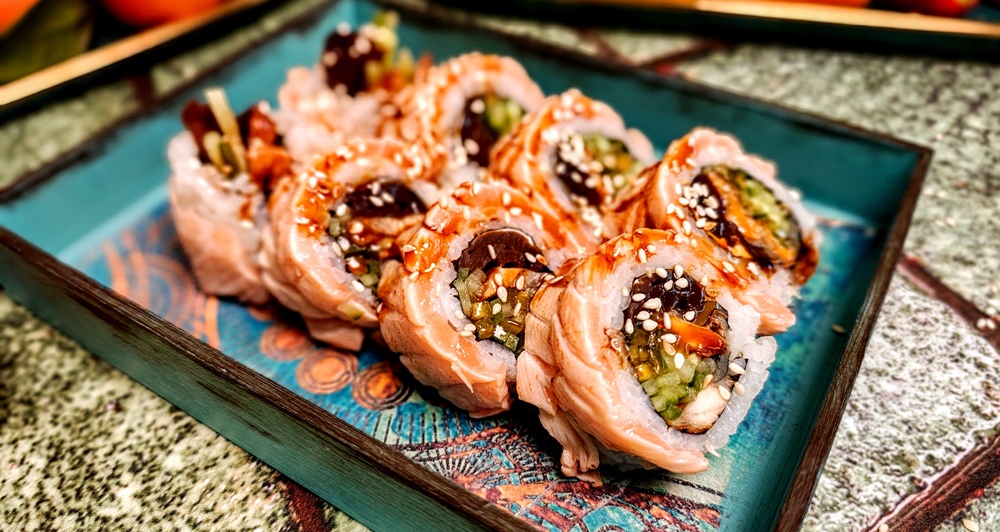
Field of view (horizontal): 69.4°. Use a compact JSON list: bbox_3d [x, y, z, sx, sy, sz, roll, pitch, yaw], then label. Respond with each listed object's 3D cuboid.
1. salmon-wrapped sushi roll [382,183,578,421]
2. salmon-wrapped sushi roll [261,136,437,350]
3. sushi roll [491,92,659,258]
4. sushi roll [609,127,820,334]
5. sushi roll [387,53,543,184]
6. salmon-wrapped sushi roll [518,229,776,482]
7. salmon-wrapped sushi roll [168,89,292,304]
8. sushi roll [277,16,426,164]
[{"bbox_3d":[-0.004,0.009,0.176,0.049,0.028,0.049,40,57,-2],"label":"salmon-wrapped sushi roll"},{"bbox_3d":[-0.035,-0.005,0.188,0.048,0.028,0.048,51,51,-10],"label":"salmon-wrapped sushi roll"},{"bbox_3d":[0.020,-0.024,0.209,0.045,0.025,0.045,47,56,-13],"label":"sushi roll"},{"bbox_3d":[0.053,-0.006,0.186,0.050,0.027,0.050,43,58,-7],"label":"sushi roll"},{"bbox_3d":[-0.011,-0.040,0.223,0.028,0.046,0.046,5,51,46],"label":"sushi roll"},{"bbox_3d":[0.032,0.021,0.161,0.049,0.028,0.049,41,58,-4],"label":"salmon-wrapped sushi roll"},{"bbox_3d":[-0.070,-0.021,0.209,0.044,0.049,0.044,-1,44,1],"label":"salmon-wrapped sushi roll"},{"bbox_3d":[-0.047,-0.058,0.249,0.046,0.043,0.046,0,45,0],"label":"sushi roll"}]

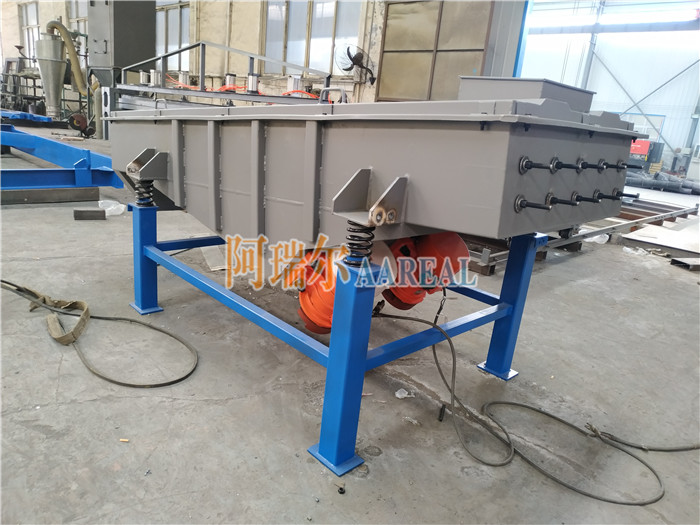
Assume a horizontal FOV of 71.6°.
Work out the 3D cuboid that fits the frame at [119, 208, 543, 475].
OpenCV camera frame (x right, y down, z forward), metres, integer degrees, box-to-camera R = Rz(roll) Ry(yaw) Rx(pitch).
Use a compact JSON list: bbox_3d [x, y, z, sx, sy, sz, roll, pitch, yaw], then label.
[{"bbox_3d":[-0.185,0.071,2.961,1.497,0.828,2.083,-9,22,-44],"label":"frame"}]

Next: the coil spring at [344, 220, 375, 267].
[{"bbox_3d":[0.036,-0.066,1.724,0.101,0.156,0.101,6,16,-2],"label":"coil spring"}]

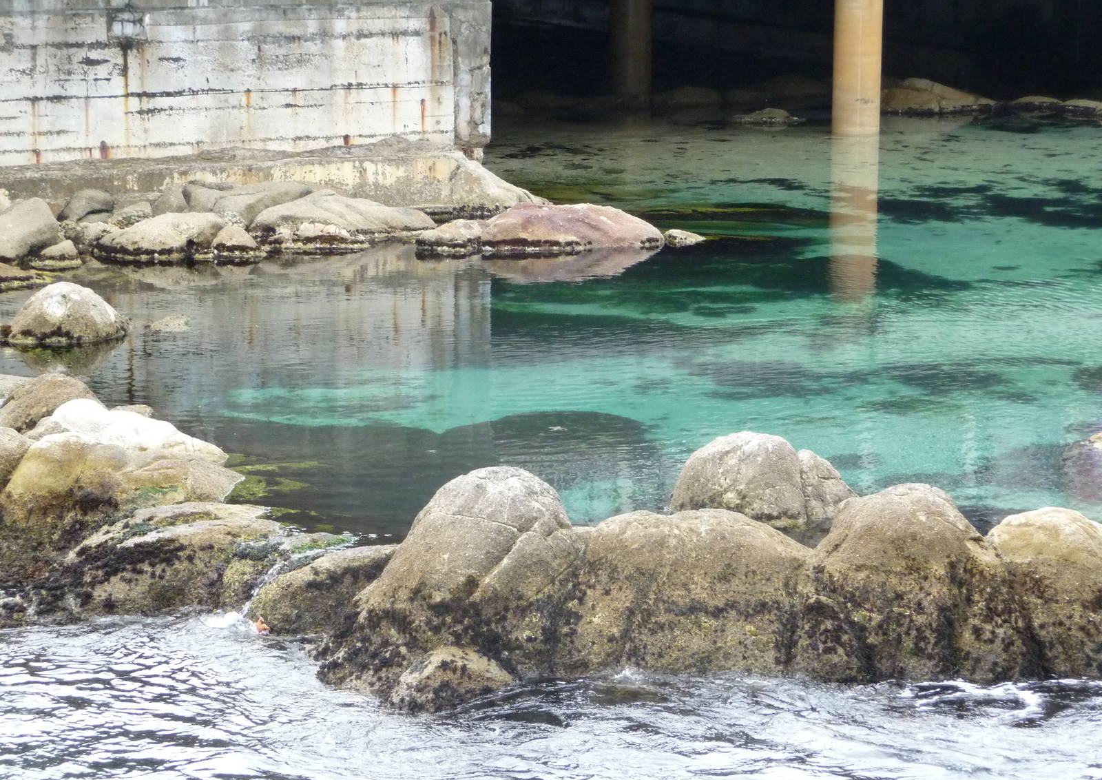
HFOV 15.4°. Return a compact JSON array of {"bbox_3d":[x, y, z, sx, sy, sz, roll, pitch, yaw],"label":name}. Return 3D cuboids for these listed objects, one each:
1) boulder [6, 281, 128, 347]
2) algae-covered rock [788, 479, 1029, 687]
[{"bbox_3d":[-4.634,-0.751,39.012,1.160,0.530,1.050,0,9,0],"label":"boulder"},{"bbox_3d":[2.577,1.294,28.928,1.730,1.240,1.550,0,9,0],"label":"algae-covered rock"}]

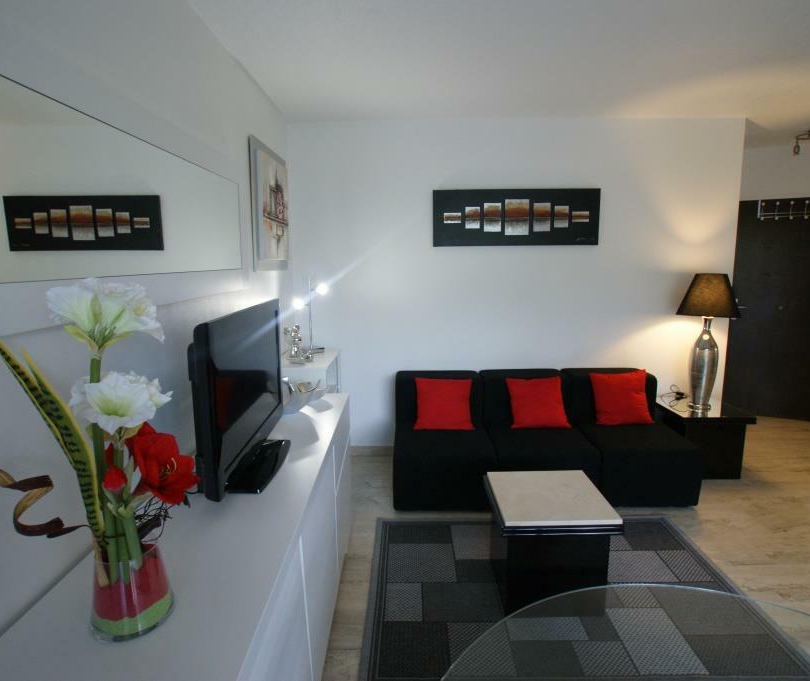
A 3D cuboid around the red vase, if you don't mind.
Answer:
[{"bbox_3d":[-0.545,0.476,0.904,0.145,0.145,0.145,-1,9,-1],"label":"red vase"}]

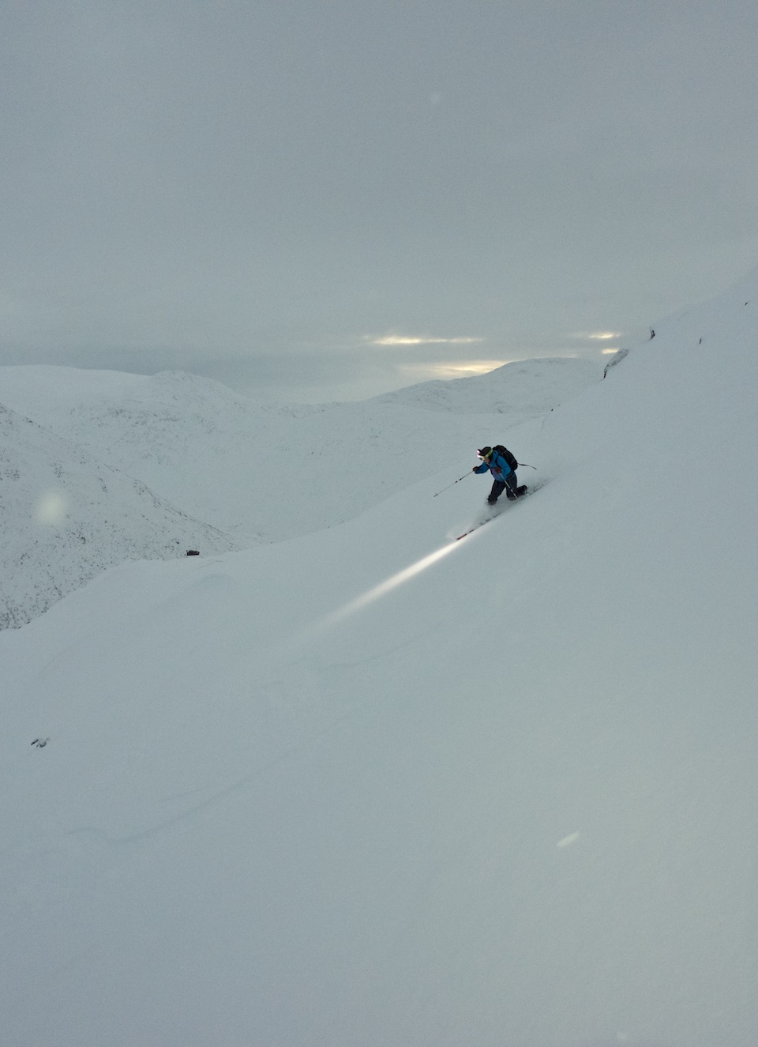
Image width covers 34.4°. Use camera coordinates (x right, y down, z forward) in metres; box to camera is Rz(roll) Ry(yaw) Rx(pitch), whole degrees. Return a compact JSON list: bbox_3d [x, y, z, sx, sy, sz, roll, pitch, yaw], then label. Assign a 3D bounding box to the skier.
[{"bbox_3d":[2.257,-0.868,23.000,0.900,1.230,0.680,-4,7,-35],"label":"skier"}]

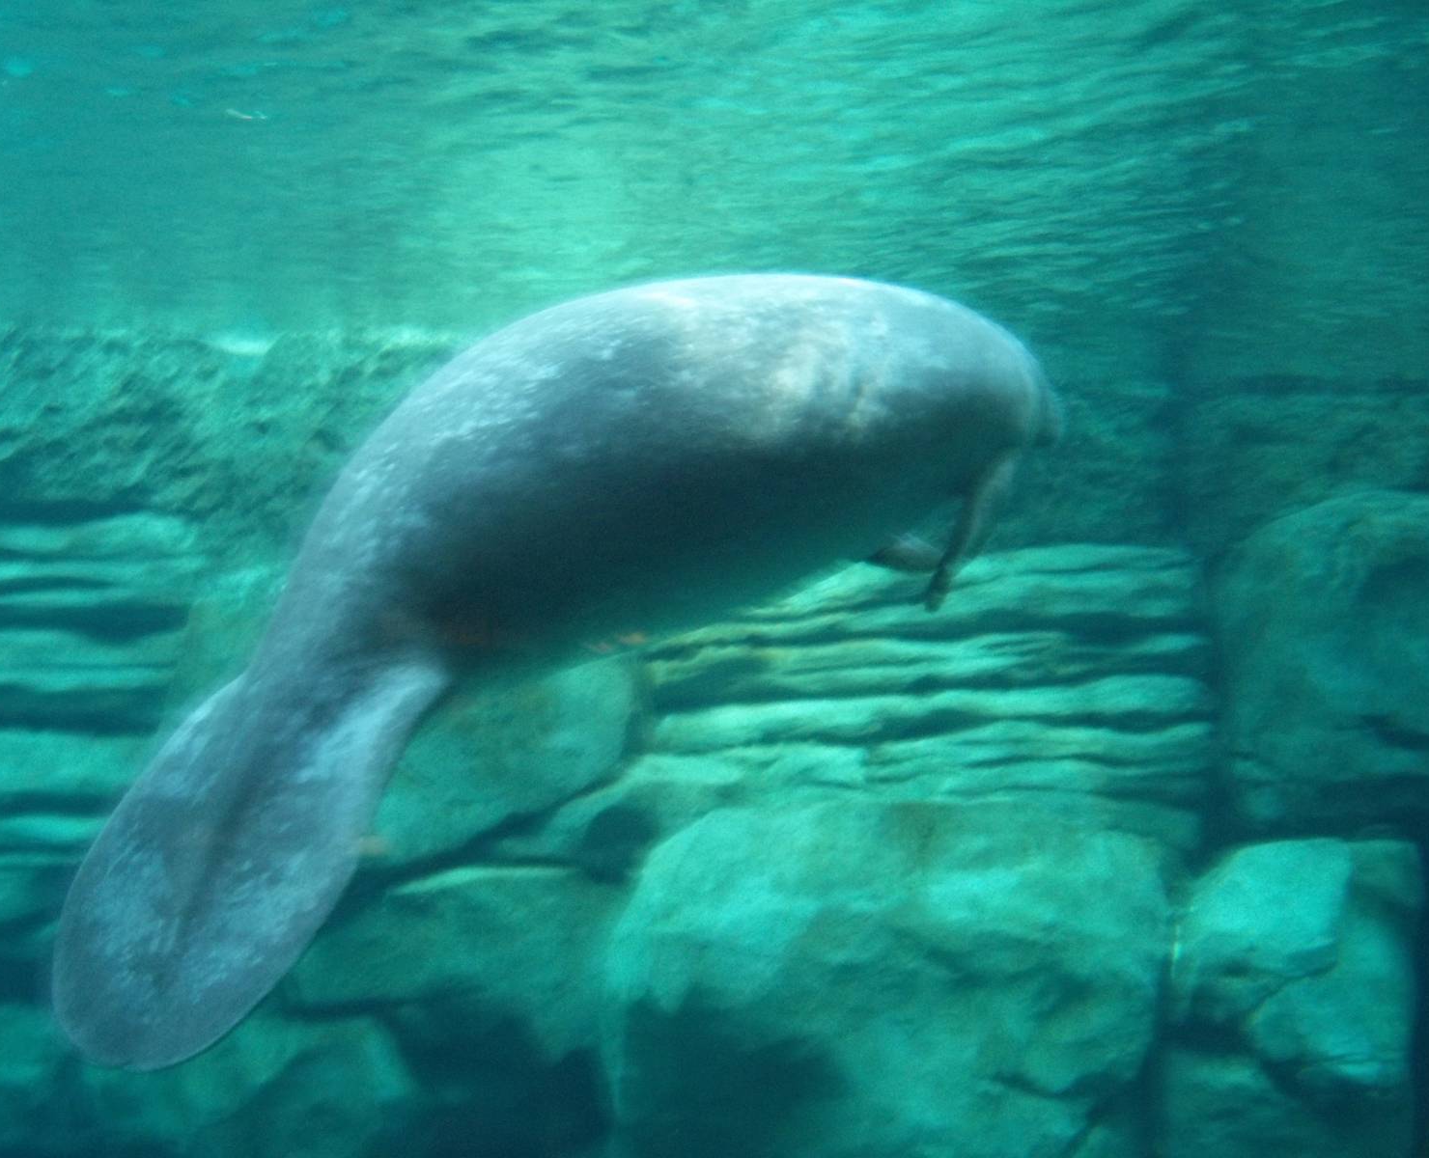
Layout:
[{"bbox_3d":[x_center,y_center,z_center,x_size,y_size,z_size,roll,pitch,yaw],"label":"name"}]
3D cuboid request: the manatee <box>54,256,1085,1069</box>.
[{"bbox_3d":[-0.200,-0.055,4.220,2.450,0.950,0.740,-27,15,-36],"label":"manatee"}]

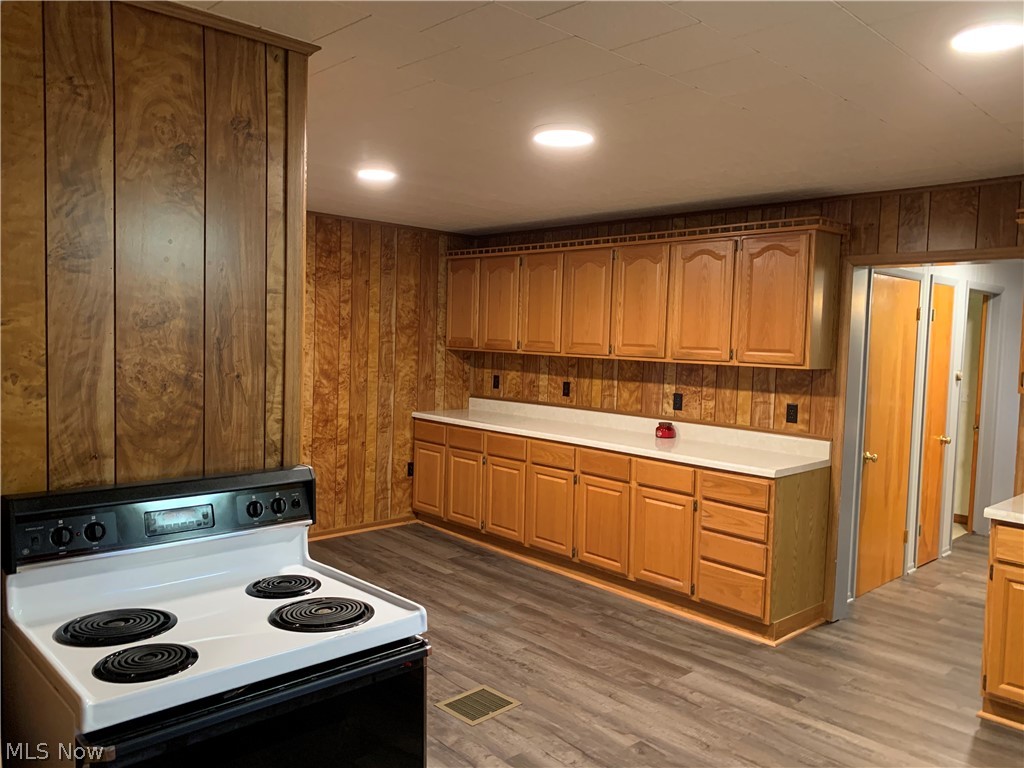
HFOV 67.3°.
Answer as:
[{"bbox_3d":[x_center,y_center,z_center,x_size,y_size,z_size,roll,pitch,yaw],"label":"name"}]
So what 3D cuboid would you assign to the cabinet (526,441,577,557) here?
[{"bbox_3d":[0.478,0.753,5.306,0.604,0.745,0.450,-2,5,-42],"label":"cabinet"}]

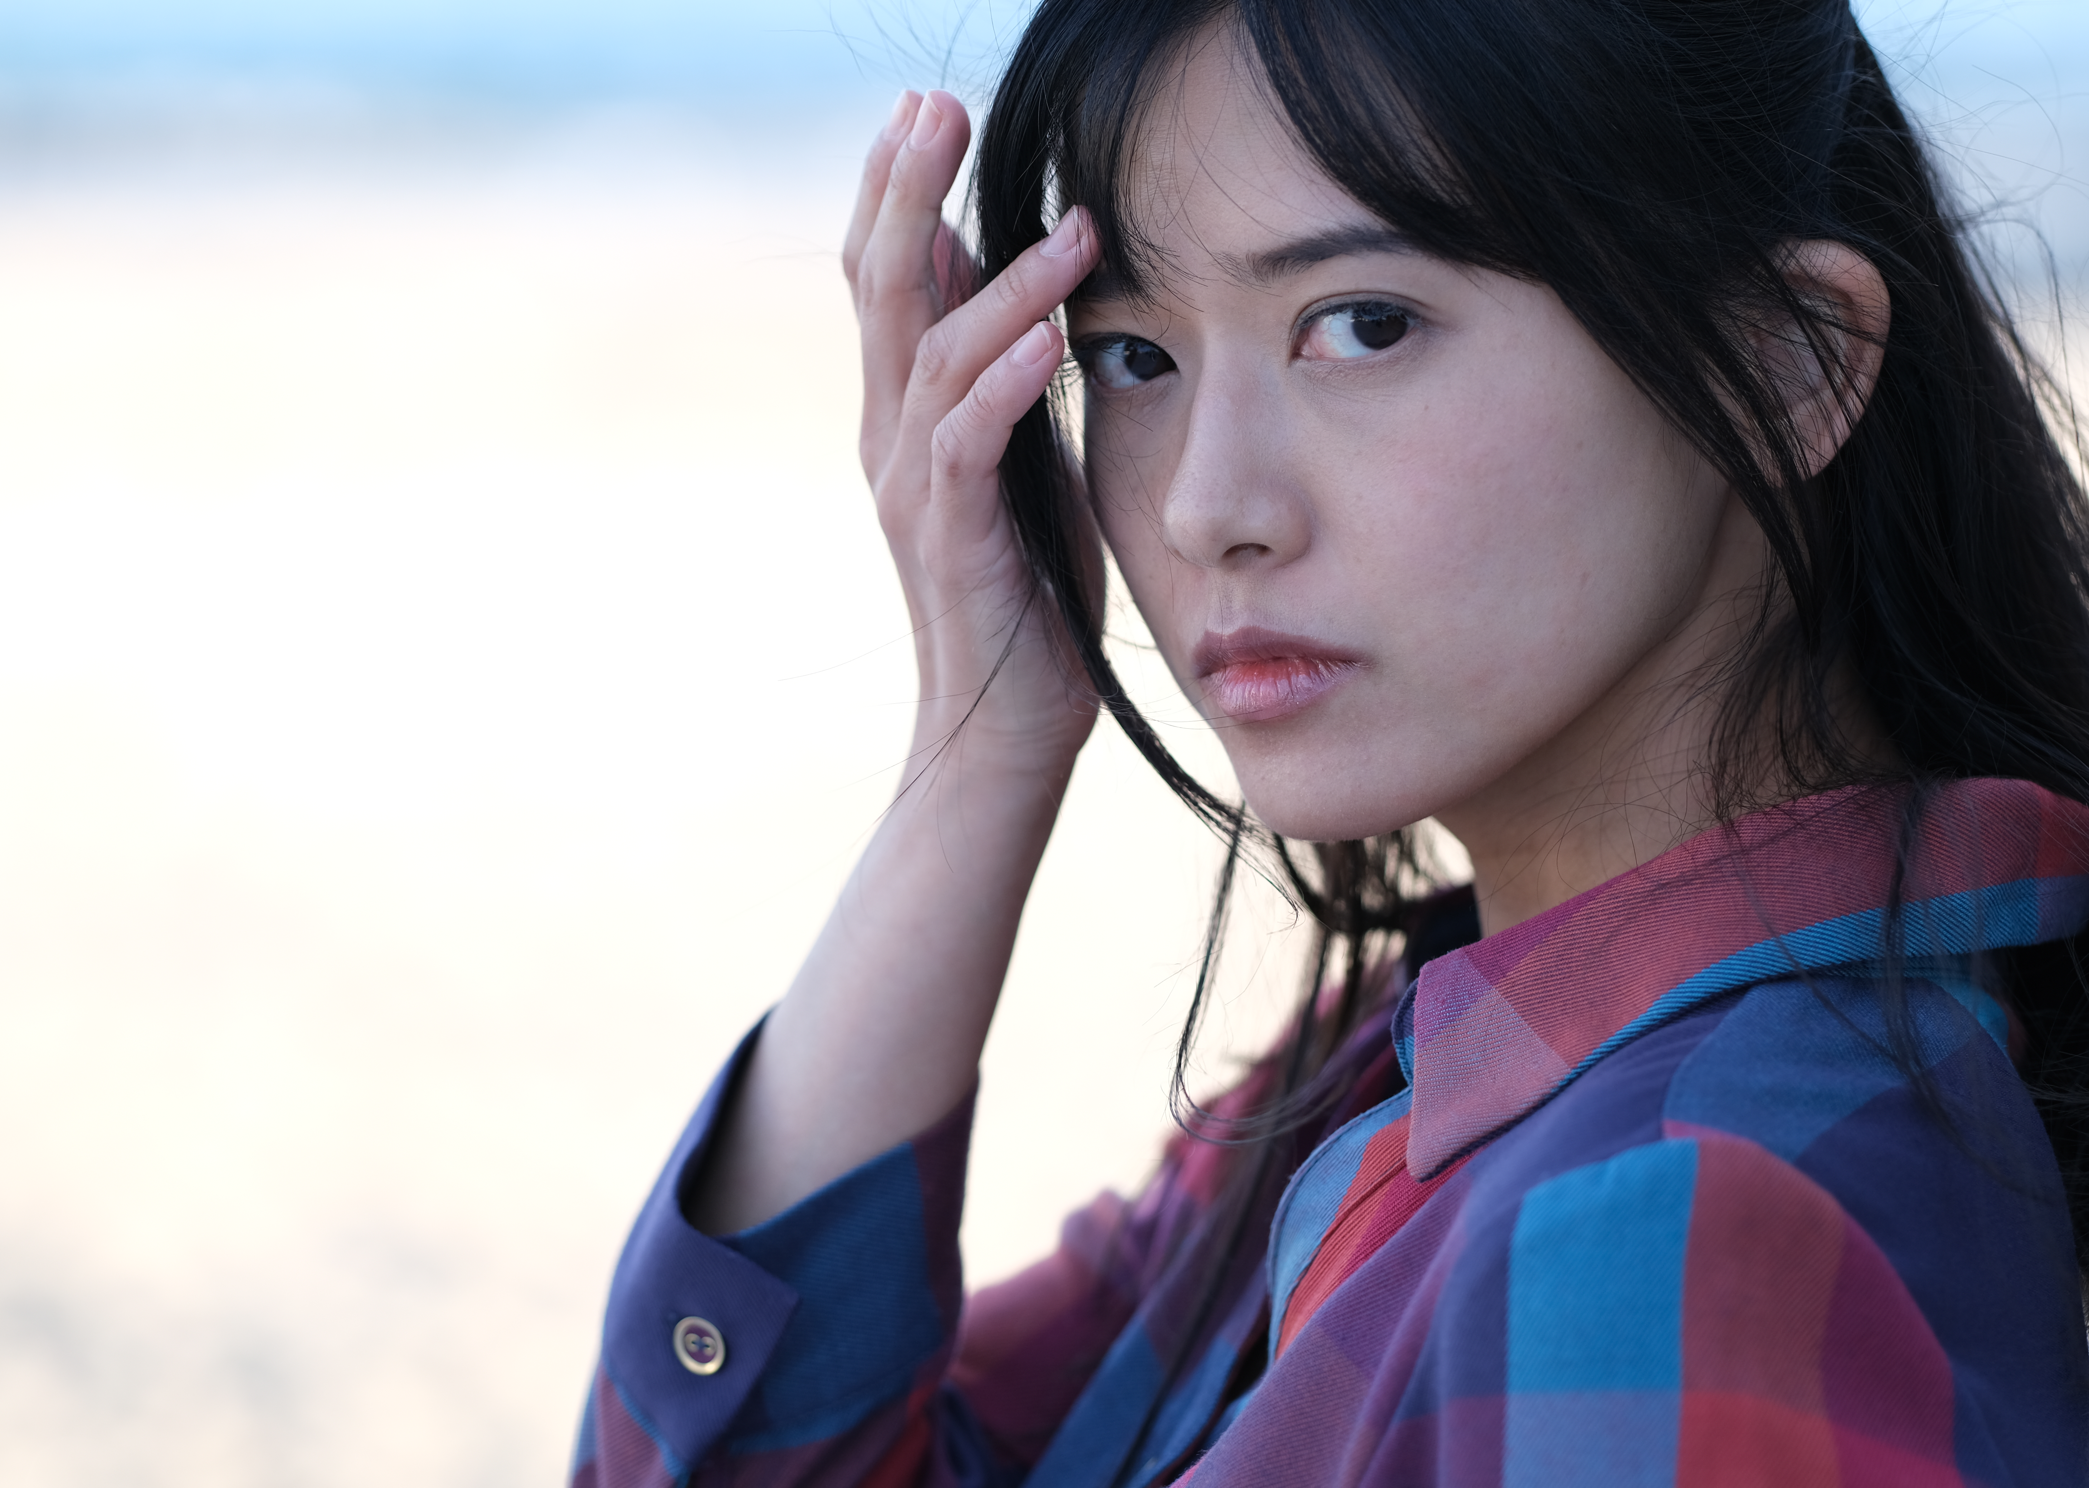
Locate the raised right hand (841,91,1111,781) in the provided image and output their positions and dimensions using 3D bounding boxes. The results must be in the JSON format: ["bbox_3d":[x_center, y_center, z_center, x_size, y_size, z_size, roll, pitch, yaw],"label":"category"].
[{"bbox_3d":[-0.015,-0.068,1.840,0.056,0.155,0.082,-4,-2,-25],"label":"raised right hand"}]

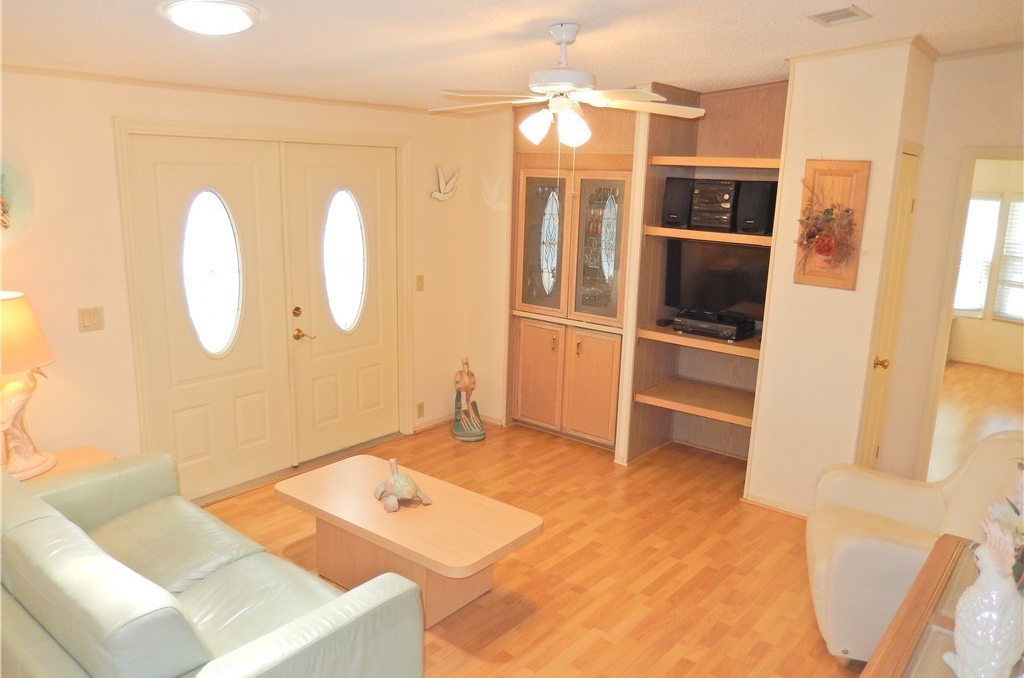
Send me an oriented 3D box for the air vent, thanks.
[{"bbox_3d":[1.388,-1.352,3.120,0.180,0.015,0.290,3,12,37],"label":"air vent"}]

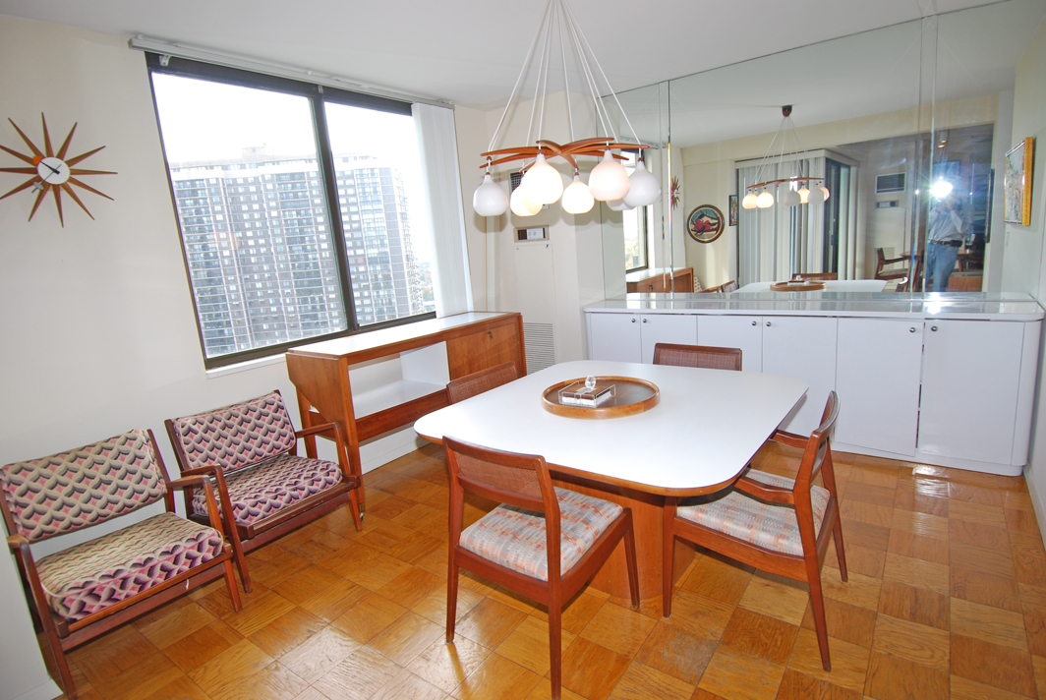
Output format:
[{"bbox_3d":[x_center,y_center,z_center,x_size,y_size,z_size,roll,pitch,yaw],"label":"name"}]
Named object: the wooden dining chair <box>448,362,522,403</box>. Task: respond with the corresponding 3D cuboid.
[{"bbox_3d":[-0.013,0.525,2.807,0.575,0.815,0.530,4,15,41],"label":"wooden dining chair"}]

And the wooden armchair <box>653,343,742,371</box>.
[{"bbox_3d":[0.883,0.425,2.902,0.557,0.808,0.582,3,14,38],"label":"wooden armchair"}]

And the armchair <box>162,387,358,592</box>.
[{"bbox_3d":[-1.362,0.684,2.788,0.669,0.764,0.669,3,14,38],"label":"armchair"}]

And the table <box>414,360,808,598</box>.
[{"bbox_3d":[0.437,0.592,2.453,1.411,0.735,1.382,3,14,38],"label":"table"}]

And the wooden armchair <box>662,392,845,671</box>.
[{"bbox_3d":[0.910,0.596,2.014,0.579,0.808,0.559,3,14,36],"label":"wooden armchair"}]

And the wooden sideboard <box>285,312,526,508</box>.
[{"bbox_3d":[-0.689,0.333,3.731,0.567,0.965,1.630,3,14,38],"label":"wooden sideboard"}]

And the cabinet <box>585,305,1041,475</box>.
[{"bbox_3d":[1.702,0.145,3.671,2.655,0.906,0.487,3,14,38],"label":"cabinet"}]

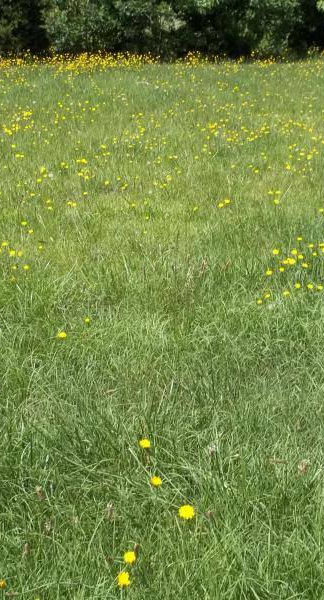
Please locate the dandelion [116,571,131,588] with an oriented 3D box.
[{"bbox_3d":[-0.096,0.701,1.910,0.033,0.020,0.033,0,21,0],"label":"dandelion"}]

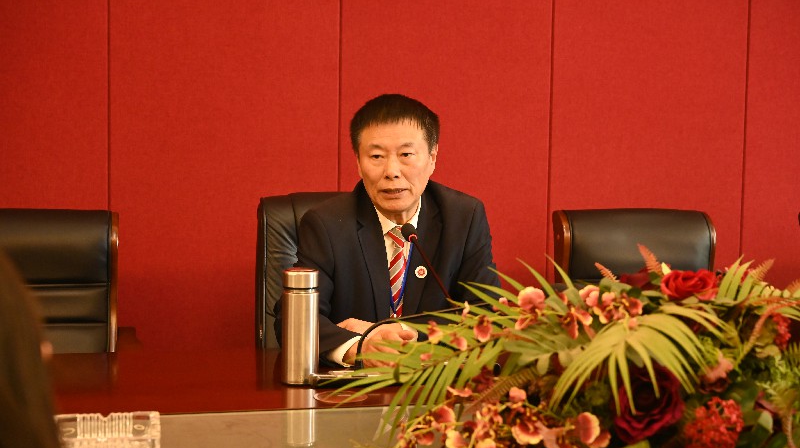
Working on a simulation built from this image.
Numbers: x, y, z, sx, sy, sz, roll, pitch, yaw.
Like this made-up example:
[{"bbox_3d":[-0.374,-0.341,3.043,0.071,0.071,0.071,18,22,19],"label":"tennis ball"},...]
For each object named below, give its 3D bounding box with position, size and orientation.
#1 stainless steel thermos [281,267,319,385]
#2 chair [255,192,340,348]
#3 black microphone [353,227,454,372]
[{"bbox_3d":[-0.193,0.197,2.144,0.073,0.217,0.073,1,4,0],"label":"stainless steel thermos"},{"bbox_3d":[-0.089,0.469,2.883,0.620,1.078,0.680,0,4,-13],"label":"chair"},{"bbox_3d":[0.005,0.145,2.190,0.190,0.290,0.140,-1,4,-21],"label":"black microphone"}]

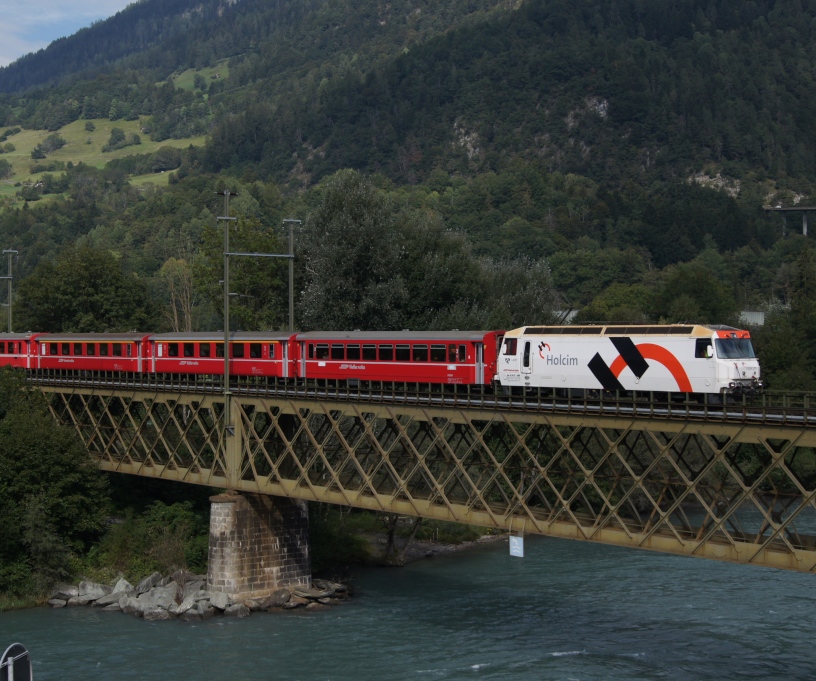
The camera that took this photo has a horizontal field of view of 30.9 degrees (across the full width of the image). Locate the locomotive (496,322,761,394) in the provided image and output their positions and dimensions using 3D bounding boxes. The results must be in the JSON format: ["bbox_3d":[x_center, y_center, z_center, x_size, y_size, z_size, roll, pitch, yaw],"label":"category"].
[{"bbox_3d":[10.894,1.080,74.815,2.800,3.750,15.700,0,0,-40],"label":"locomotive"}]

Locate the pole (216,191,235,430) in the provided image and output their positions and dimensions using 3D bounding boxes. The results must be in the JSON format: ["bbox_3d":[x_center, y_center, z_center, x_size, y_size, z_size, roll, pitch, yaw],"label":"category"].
[{"bbox_3d":[-11.965,-2.086,97.856,1.600,15.690,0.340,0,0,-40],"label":"pole"}]

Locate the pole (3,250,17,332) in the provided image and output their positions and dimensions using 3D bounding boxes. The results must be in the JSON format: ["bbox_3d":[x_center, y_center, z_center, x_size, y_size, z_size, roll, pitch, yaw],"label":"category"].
[{"bbox_3d":[-36.167,-2.618,134.501,1.450,11.240,0.340,0,0,-40],"label":"pole"}]

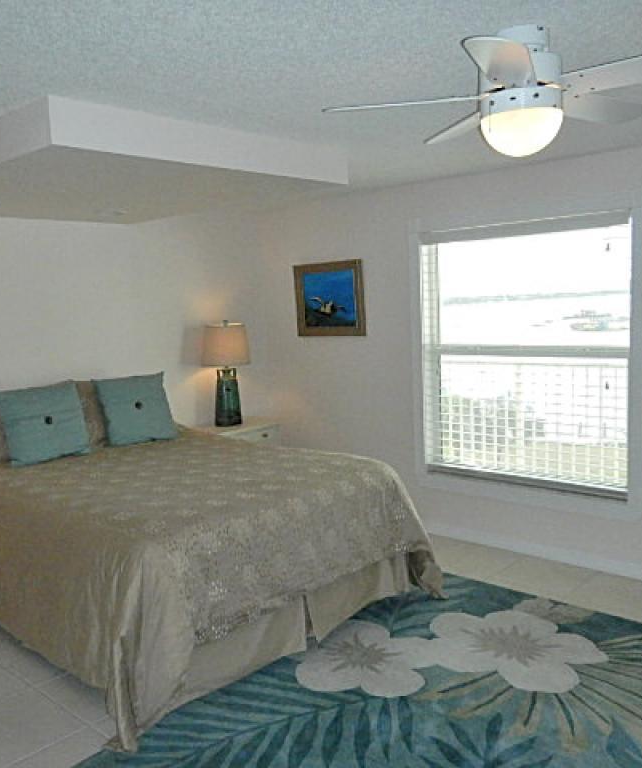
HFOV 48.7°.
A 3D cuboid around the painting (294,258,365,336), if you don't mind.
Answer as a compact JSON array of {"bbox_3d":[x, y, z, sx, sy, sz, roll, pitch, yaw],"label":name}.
[{"bbox_3d":[0.053,-0.623,5.265,0.655,0.540,0.030,3,9,41],"label":"painting"}]

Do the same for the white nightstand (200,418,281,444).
[{"bbox_3d":[-0.680,0.669,5.433,0.400,0.735,0.640,3,9,41],"label":"white nightstand"}]

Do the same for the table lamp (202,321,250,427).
[{"bbox_3d":[-0.721,-0.091,5.396,0.350,0.785,0.400,3,9,41],"label":"table lamp"}]

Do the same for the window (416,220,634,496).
[{"bbox_3d":[1.214,-0.173,4.376,1.345,1.600,0.120,3,9,41],"label":"window"}]

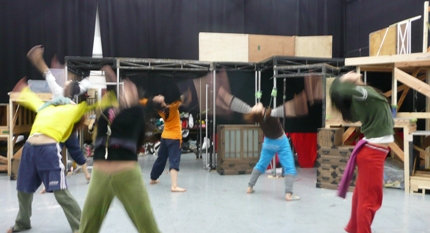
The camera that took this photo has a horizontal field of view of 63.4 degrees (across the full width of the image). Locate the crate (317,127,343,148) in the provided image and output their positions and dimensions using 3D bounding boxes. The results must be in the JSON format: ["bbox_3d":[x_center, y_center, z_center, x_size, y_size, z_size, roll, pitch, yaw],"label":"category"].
[{"bbox_3d":[1.777,0.329,5.349,0.275,0.290,0.450,0,1,32],"label":"crate"}]

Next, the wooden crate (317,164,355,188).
[{"bbox_3d":[1.884,0.894,5.286,0.530,0.360,0.450,0,1,32],"label":"wooden crate"}]

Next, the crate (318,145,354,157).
[{"bbox_3d":[1.884,0.542,5.283,0.530,0.135,0.450,0,1,32],"label":"crate"}]

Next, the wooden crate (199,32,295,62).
[{"bbox_3d":[0.781,-1.510,8.244,2.312,0.837,0.200,0,1,-10],"label":"wooden crate"}]

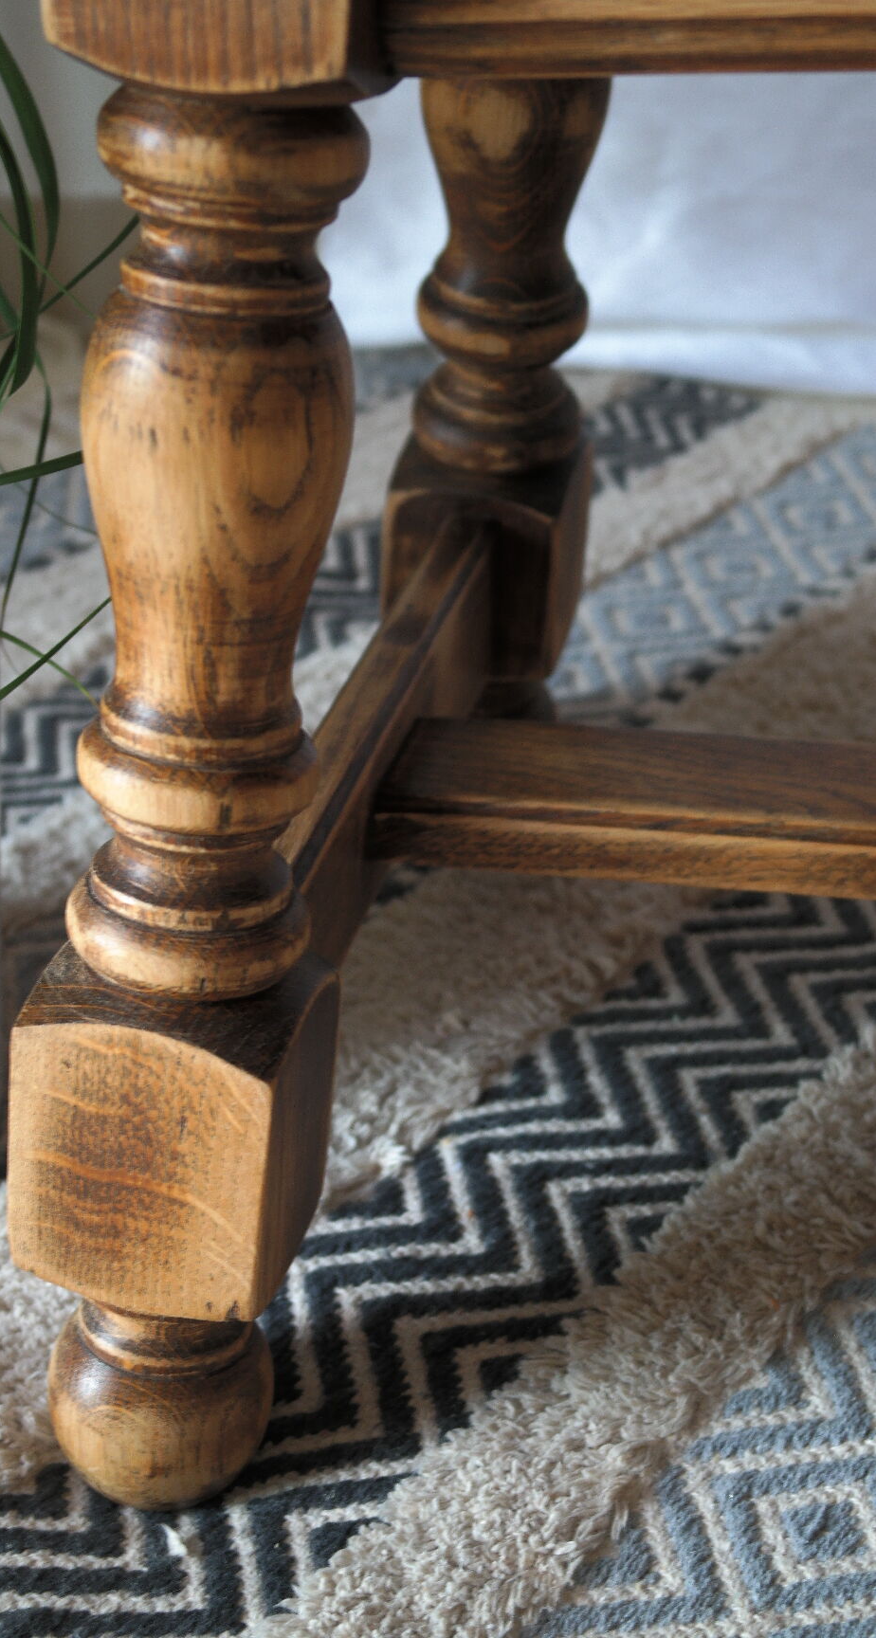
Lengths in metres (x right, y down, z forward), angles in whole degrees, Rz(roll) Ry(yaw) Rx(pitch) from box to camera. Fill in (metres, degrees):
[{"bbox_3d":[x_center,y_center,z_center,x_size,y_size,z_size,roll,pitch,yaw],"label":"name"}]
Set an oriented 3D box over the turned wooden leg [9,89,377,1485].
[{"bbox_3d":[-0.051,0.010,0.507,0.056,0.323,0.054,11,26,11],"label":"turned wooden leg"}]

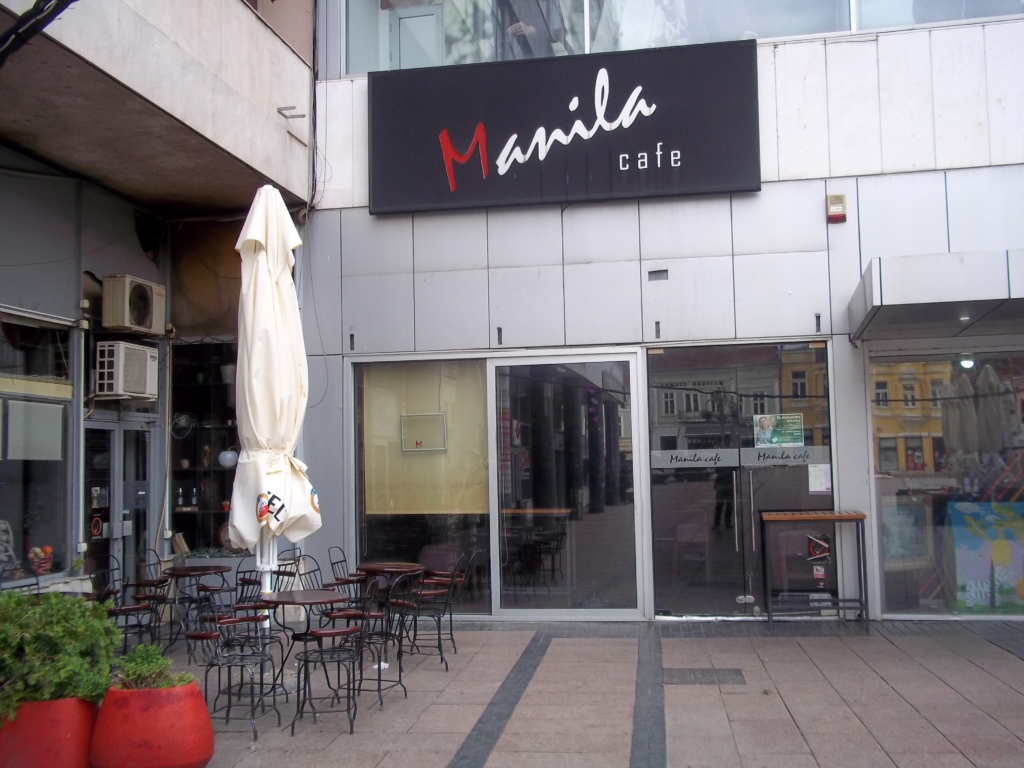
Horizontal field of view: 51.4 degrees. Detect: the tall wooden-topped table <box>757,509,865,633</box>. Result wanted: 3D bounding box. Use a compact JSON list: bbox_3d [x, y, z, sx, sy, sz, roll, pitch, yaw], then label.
[{"bbox_3d":[2.821,1.750,9.942,0.910,1.045,0.520,-2,-4,10],"label":"tall wooden-topped table"}]

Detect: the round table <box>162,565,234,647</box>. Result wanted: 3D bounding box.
[{"bbox_3d":[-2.656,1.945,8.992,0.595,0.750,0.595,-1,-4,0],"label":"round table"}]

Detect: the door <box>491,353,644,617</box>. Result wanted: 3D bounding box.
[{"bbox_3d":[0.558,1.019,10.811,1.584,2.689,0.090,-2,-4,10],"label":"door"}]

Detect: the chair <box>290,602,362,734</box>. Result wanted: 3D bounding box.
[{"bbox_3d":[-1.106,1.695,6.717,0.520,0.900,0.570,-1,-4,-1],"label":"chair"}]

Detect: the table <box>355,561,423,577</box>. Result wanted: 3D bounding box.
[{"bbox_3d":[-1.011,1.911,8.894,0.610,0.750,0.610,-2,-4,7],"label":"table"}]

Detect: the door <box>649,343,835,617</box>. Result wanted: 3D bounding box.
[{"bbox_3d":[2.259,0.940,10.547,1.802,2.712,0.080,-2,-4,10],"label":"door"}]

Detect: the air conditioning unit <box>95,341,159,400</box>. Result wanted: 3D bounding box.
[{"bbox_3d":[-3.774,-0.121,10.464,0.260,0.510,0.790,-2,-4,7],"label":"air conditioning unit"}]

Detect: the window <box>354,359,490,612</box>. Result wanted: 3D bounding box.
[{"bbox_3d":[-0.940,1.056,11.082,1.461,2.653,0.090,-2,-4,10],"label":"window"}]

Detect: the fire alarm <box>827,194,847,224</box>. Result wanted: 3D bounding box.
[{"bbox_3d":[3.204,-1.725,10.473,0.185,0.280,0.080,-2,-4,10],"label":"fire alarm"}]

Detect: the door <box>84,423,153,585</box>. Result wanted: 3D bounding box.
[{"bbox_3d":[-3.882,1.398,10.554,0.070,1.960,1.380,-2,-4,7],"label":"door"}]

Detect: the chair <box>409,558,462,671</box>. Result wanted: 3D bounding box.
[{"bbox_3d":[-0.626,1.799,8.494,0.530,0.885,0.500,-1,-4,2],"label":"chair"}]

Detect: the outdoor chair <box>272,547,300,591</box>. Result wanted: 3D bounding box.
[{"bbox_3d":[-2.192,1.907,9.514,0.520,0.900,0.560,-3,-4,19],"label":"outdoor chair"}]

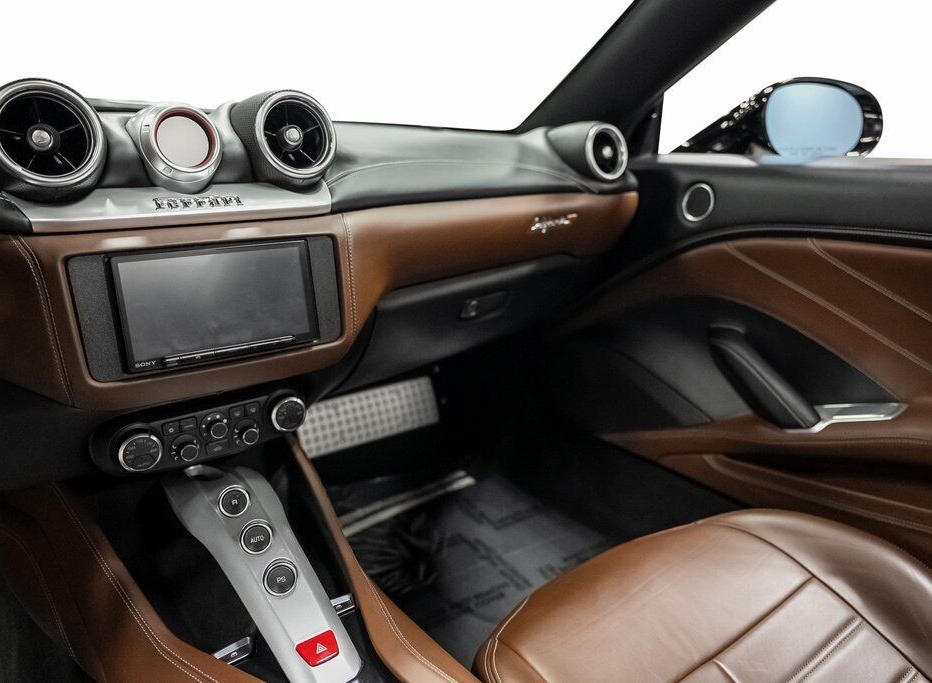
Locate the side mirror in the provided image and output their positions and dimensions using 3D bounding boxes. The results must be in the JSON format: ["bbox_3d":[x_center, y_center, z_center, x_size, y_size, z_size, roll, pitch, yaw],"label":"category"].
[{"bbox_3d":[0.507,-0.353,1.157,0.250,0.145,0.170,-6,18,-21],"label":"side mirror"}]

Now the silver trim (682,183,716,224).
[{"bbox_3d":[0.347,-0.208,1.060,0.010,0.053,0.053,0,13,-38],"label":"silver trim"}]

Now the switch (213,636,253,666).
[{"bbox_3d":[-0.205,0.272,0.621,0.037,0.015,0.016,-12,5,-35],"label":"switch"}]

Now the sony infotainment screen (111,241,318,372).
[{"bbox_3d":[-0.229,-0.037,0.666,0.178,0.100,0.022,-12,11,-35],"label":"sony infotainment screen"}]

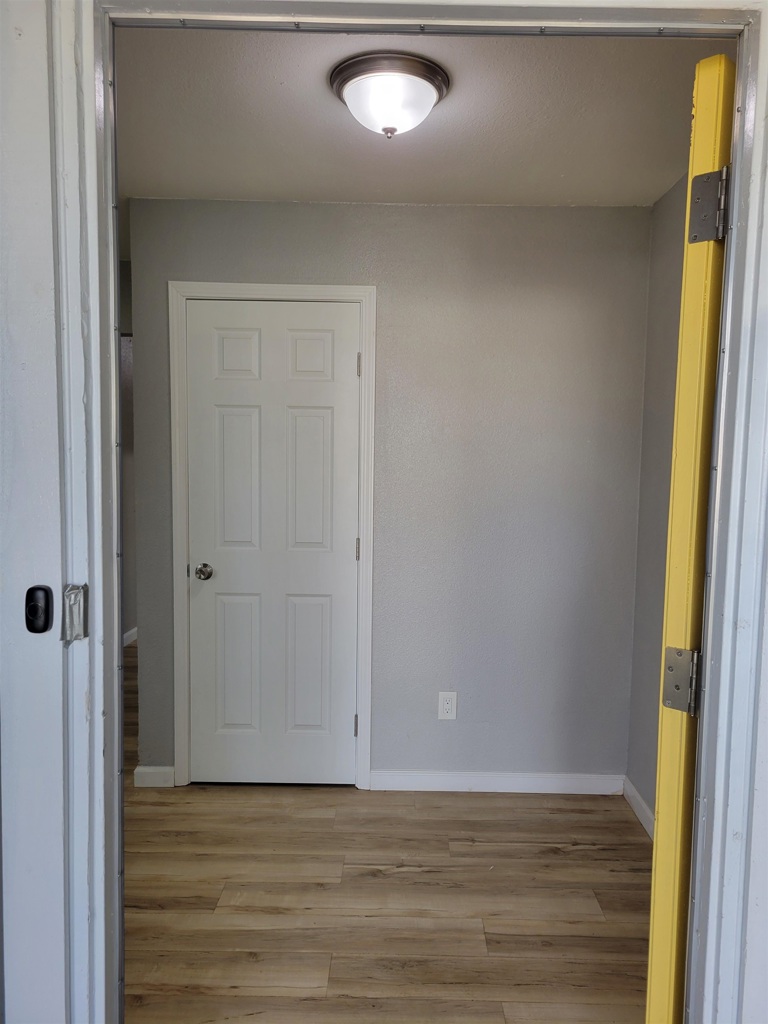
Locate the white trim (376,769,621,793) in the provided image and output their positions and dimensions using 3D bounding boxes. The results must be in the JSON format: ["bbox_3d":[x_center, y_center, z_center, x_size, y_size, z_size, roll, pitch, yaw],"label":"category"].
[{"bbox_3d":[0.489,1.163,3.301,1.095,0.083,0.015,1,5,0],"label":"white trim"}]

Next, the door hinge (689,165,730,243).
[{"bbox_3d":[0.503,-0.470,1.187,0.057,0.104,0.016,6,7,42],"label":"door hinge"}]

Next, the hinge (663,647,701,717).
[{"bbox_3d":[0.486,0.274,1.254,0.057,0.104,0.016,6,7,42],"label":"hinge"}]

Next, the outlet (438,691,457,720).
[{"bbox_3d":[0.272,0.825,3.273,0.072,0.117,0.009,1,5,0],"label":"outlet"}]

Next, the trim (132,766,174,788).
[{"bbox_3d":[-0.983,1.138,3.300,0.171,0.086,0.015,1,5,0],"label":"trim"}]

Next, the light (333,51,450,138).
[{"bbox_3d":[0.016,-1.069,2.033,0.318,0.156,0.318,1,5,0],"label":"light"}]

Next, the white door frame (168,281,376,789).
[{"bbox_3d":[-0.464,0.131,3.229,0.839,2.118,0.060,1,5,0],"label":"white door frame"}]

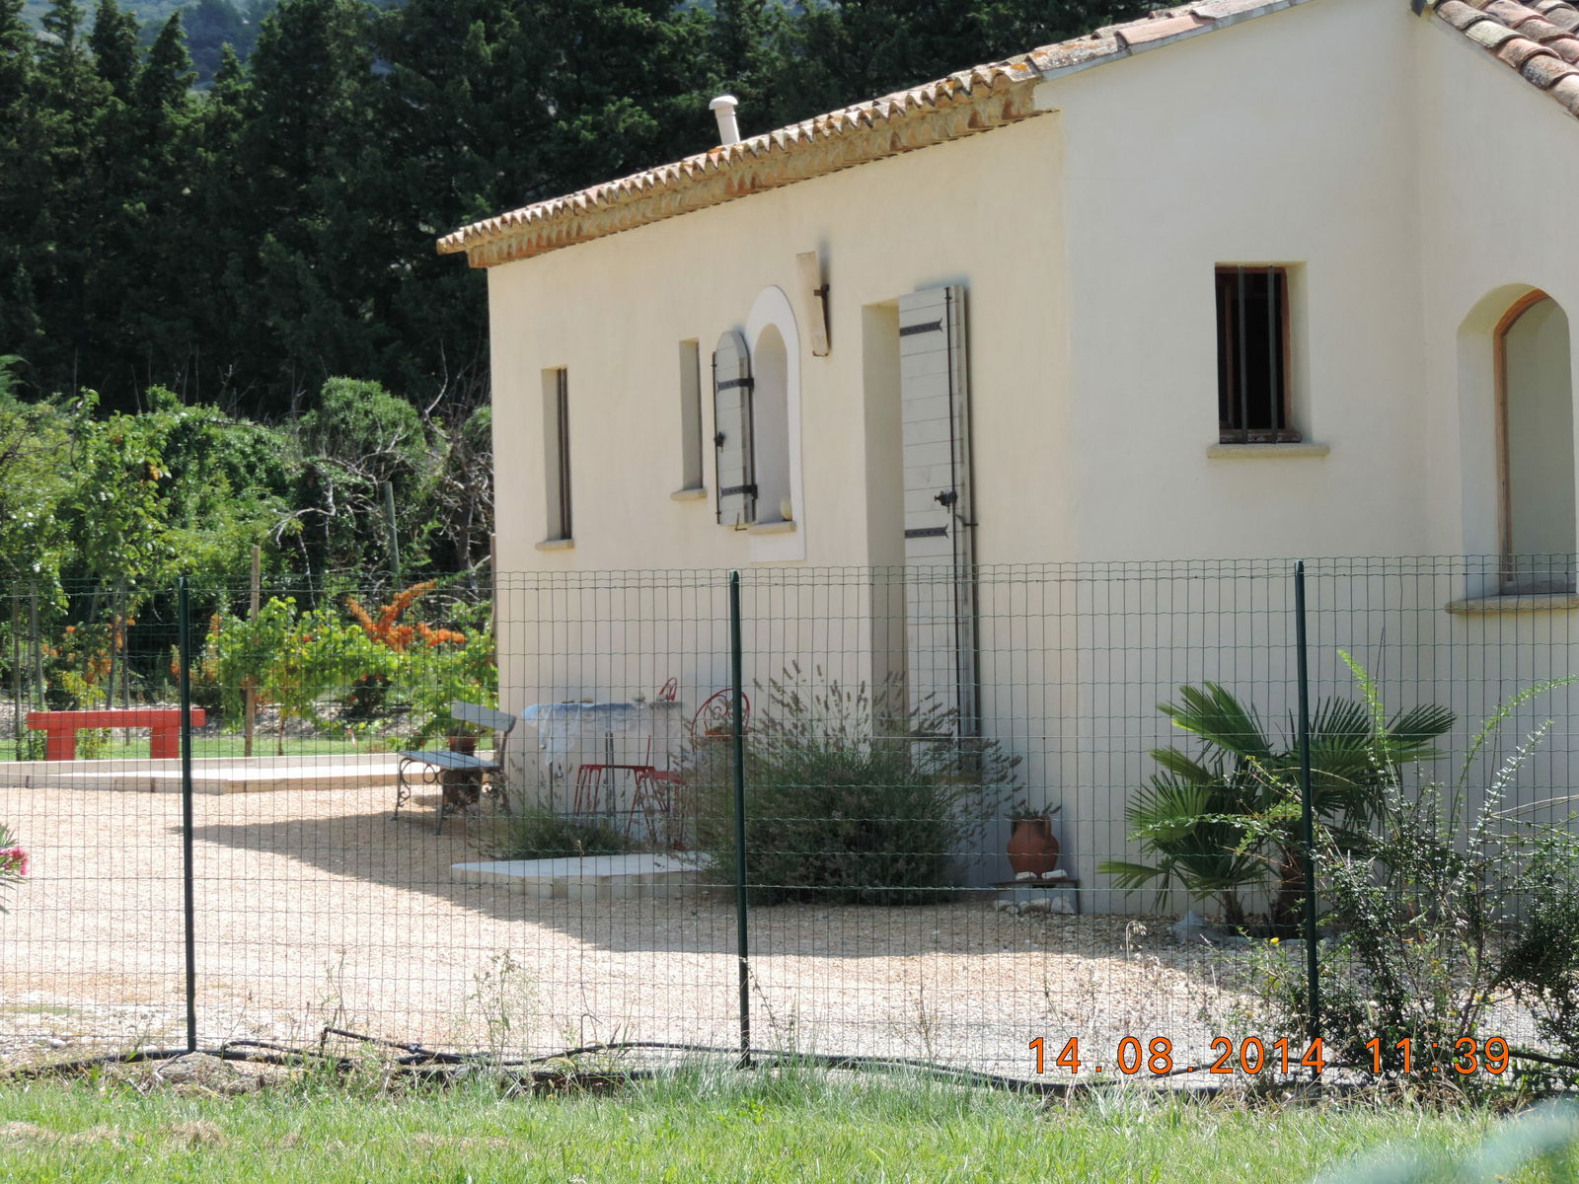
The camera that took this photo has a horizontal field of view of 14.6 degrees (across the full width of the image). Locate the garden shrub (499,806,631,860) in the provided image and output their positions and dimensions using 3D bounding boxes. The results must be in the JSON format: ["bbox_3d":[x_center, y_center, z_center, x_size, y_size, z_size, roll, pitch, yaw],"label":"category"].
[{"bbox_3d":[-1.145,1.253,31.500,0.680,0.300,0.580,-2,0,0],"label":"garden shrub"}]

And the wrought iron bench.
[{"bbox_3d":[-1.902,0.999,35.100,0.440,0.690,1.320,-1,1,-16],"label":"wrought iron bench"}]

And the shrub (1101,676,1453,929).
[{"bbox_3d":[1.970,0.870,24.900,1.420,1.020,1.300,-2,0,0],"label":"shrub"}]

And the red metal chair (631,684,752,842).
[{"bbox_3d":[-0.497,0.916,31.000,0.480,0.860,0.420,-2,0,45],"label":"red metal chair"}]

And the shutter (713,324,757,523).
[{"bbox_3d":[-0.288,-0.828,31.188,0.040,0.981,0.460,-1,0,-16],"label":"shutter"}]

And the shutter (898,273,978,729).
[{"bbox_3d":[0.664,-0.271,27.949,0.046,2.192,0.822,-1,0,-16],"label":"shutter"}]

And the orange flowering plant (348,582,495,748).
[{"bbox_3d":[-3.104,0.620,52.000,1.250,1.420,1.150,-2,0,0],"label":"orange flowering plant"}]

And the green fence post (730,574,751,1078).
[{"bbox_3d":[-0.146,0.680,18.400,0.032,1.485,0.032,-1,0,20],"label":"green fence post"}]

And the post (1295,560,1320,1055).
[{"bbox_3d":[1.499,0.658,17.800,0.032,1.490,0.032,-2,0,26],"label":"post"}]

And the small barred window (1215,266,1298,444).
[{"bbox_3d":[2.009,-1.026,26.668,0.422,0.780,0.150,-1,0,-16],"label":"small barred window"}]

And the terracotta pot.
[{"bbox_3d":[1.039,1.086,26.200,0.220,0.265,0.220,-2,0,0],"label":"terracotta pot"}]

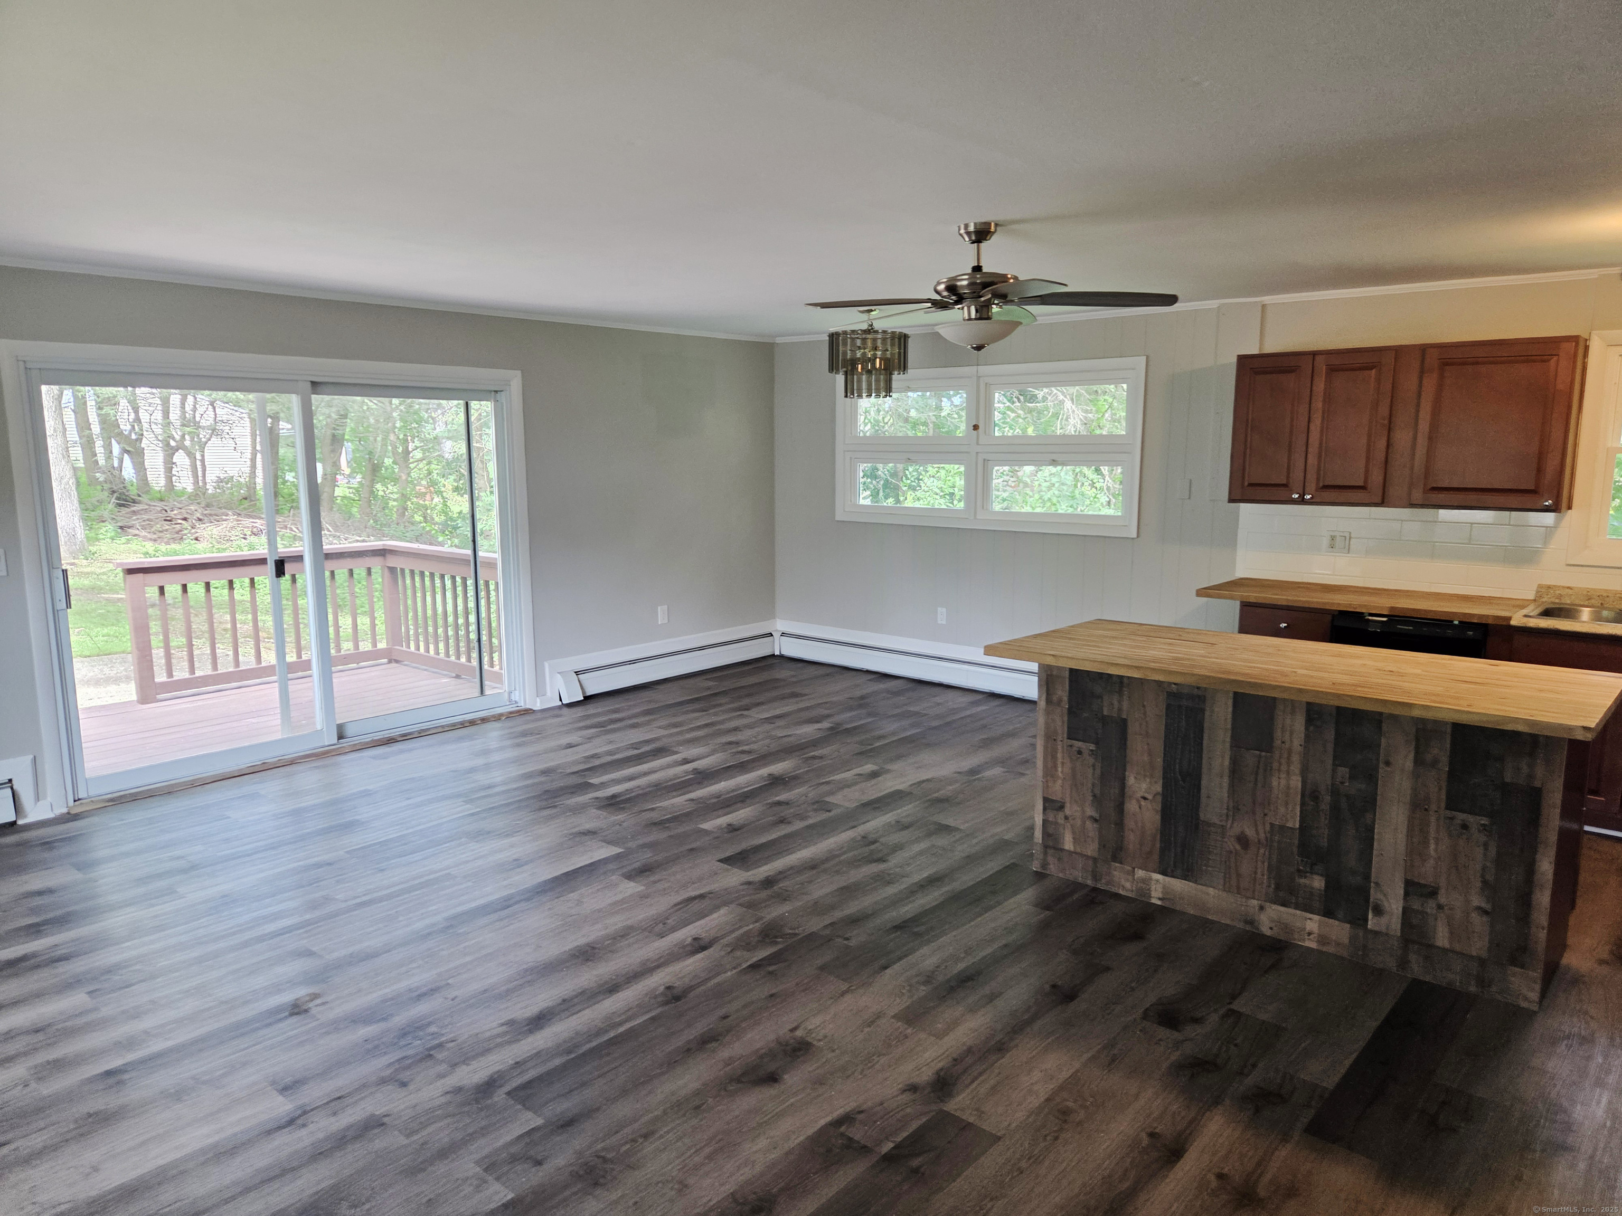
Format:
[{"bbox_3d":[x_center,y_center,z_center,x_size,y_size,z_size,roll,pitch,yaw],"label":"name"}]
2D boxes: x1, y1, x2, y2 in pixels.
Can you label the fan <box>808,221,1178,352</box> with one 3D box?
[{"bbox_3d":[0.571,-1.098,3.729,1.340,0.430,1.340,7,11,41],"label":"fan"}]

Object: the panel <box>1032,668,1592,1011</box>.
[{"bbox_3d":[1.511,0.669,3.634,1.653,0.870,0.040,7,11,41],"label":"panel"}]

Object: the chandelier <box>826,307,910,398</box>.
[{"bbox_3d":[0.347,-1.497,6.382,0.481,0.501,0.481,0,9,0],"label":"chandelier"}]

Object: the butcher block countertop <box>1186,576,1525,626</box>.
[{"bbox_3d":[2.655,-0.044,5.220,1.348,0.040,0.630,7,11,41],"label":"butcher block countertop"}]

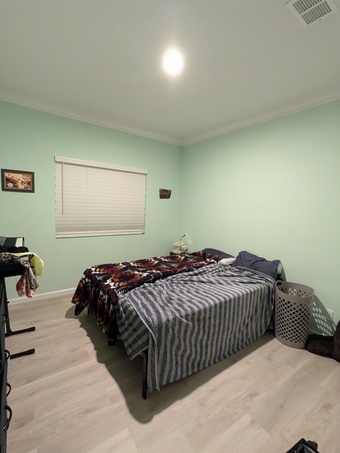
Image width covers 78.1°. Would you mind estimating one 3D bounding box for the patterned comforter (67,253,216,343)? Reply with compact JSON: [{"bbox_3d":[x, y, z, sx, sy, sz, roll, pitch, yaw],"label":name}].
[{"bbox_3d":[-0.070,0.711,2.809,2.088,0.547,1.183,-2,7,-36],"label":"patterned comforter"}]

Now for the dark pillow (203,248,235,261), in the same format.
[{"bbox_3d":[0.705,0.436,3.340,0.394,0.146,0.657,-2,7,-36],"label":"dark pillow"}]

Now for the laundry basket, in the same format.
[{"bbox_3d":[1.401,0.989,2.391,0.435,0.584,0.435,-2,7,-36],"label":"laundry basket"}]

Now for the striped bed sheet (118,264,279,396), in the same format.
[{"bbox_3d":[0.269,0.865,2.235,1.730,0.606,0.876,-2,7,-36],"label":"striped bed sheet"}]

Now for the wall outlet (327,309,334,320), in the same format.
[{"bbox_3d":[1.746,0.981,2.286,0.016,0.114,0.070,-2,7,-36],"label":"wall outlet"}]

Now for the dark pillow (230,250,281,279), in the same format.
[{"bbox_3d":[1.116,0.480,2.759,0.402,0.212,0.642,-2,7,-36],"label":"dark pillow"}]

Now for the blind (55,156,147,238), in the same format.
[{"bbox_3d":[-1.022,-0.415,3.393,1.476,1.153,0.086,-2,7,-36],"label":"blind"}]

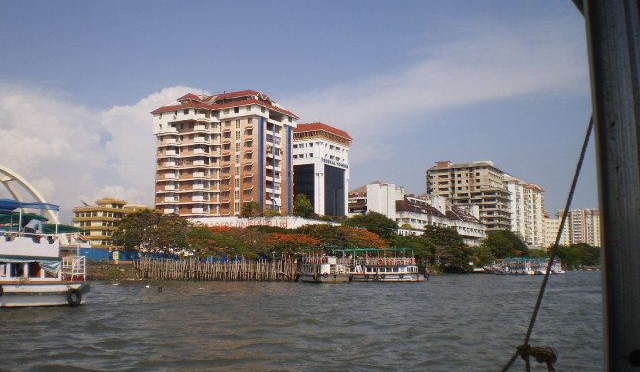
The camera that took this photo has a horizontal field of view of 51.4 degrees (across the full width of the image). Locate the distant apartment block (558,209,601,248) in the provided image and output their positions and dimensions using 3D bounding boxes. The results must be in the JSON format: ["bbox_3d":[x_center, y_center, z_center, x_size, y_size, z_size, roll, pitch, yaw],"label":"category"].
[{"bbox_3d":[247.692,51.065,638.507,41.000,54.890,20.000,-3,-7,20],"label":"distant apartment block"}]

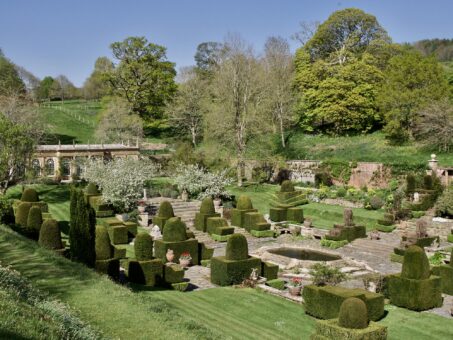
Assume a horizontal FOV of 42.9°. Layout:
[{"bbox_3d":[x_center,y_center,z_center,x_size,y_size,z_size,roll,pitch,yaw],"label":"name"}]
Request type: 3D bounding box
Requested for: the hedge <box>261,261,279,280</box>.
[{"bbox_3d":[2.434,5.624,31.867,0.750,0.780,0.700,-2,4,-34],"label":"hedge"}]

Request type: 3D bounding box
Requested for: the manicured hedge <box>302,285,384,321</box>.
[{"bbox_3d":[5.048,5.697,24.850,2.300,1.160,2.050,-3,6,-34],"label":"manicured hedge"}]

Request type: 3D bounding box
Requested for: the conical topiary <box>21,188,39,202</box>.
[{"bbox_3d":[-15.079,1.914,44.178,1.360,0.978,1.360,-2,4,-34],"label":"conical topiary"}]

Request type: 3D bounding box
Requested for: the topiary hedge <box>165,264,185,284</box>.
[{"bbox_3d":[-2.785,5.673,31.269,0.800,0.750,0.720,-2,4,-34],"label":"topiary hedge"}]

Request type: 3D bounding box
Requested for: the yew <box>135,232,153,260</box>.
[{"bbox_3d":[-4.309,3.956,29.900,0.930,1.360,0.930,0,5,0],"label":"yew"}]

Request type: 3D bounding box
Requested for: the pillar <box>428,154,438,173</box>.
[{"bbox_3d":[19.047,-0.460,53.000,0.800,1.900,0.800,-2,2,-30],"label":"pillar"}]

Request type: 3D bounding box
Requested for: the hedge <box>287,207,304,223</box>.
[{"bbox_3d":[5.759,3.736,48.287,1.000,1.100,1.000,-2,4,-34],"label":"hedge"}]

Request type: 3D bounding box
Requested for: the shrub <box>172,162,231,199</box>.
[{"bbox_3d":[-2.333,0.901,56.000,5.600,3.200,4.500,0,5,0],"label":"shrub"}]

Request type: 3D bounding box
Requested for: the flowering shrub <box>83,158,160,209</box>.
[{"bbox_3d":[-12.146,1.547,66.000,8.000,6.000,7.200,-1,2,0],"label":"flowering shrub"}]

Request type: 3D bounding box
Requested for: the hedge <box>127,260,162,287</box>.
[{"bbox_3d":[-4.960,6.200,35.500,1.600,1.450,1.700,-2,2,-30],"label":"hedge"}]

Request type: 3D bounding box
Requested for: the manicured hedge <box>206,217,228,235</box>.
[{"bbox_3d":[-0.672,4.220,43.000,1.100,1.120,1.150,-3,6,-34],"label":"manicured hedge"}]

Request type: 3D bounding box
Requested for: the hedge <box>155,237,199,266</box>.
[{"bbox_3d":[-3.330,5.540,38.660,2.200,1.600,1.900,-2,2,-30],"label":"hedge"}]

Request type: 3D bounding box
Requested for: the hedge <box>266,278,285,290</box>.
[{"bbox_3d":[2.782,6.500,32.700,0.750,0.450,1.000,-2,2,-30],"label":"hedge"}]

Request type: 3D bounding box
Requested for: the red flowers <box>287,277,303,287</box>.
[{"bbox_3d":[3.211,5.318,27.200,0.720,0.430,0.720,0,5,0],"label":"red flowers"}]

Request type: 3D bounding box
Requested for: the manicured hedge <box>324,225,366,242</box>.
[{"bbox_3d":[9.300,4.818,44.642,2.600,0.950,1.900,-2,4,-34],"label":"manicured hedge"}]

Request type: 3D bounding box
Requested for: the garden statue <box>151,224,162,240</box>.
[{"bbox_3d":[-4.999,4.431,41.315,0.750,1.160,0.650,-2,4,-34],"label":"garden statue"}]

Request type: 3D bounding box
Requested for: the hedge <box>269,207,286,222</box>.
[{"bbox_3d":[5.077,4.404,57.000,1.200,1.350,1.200,-2,2,-30],"label":"hedge"}]

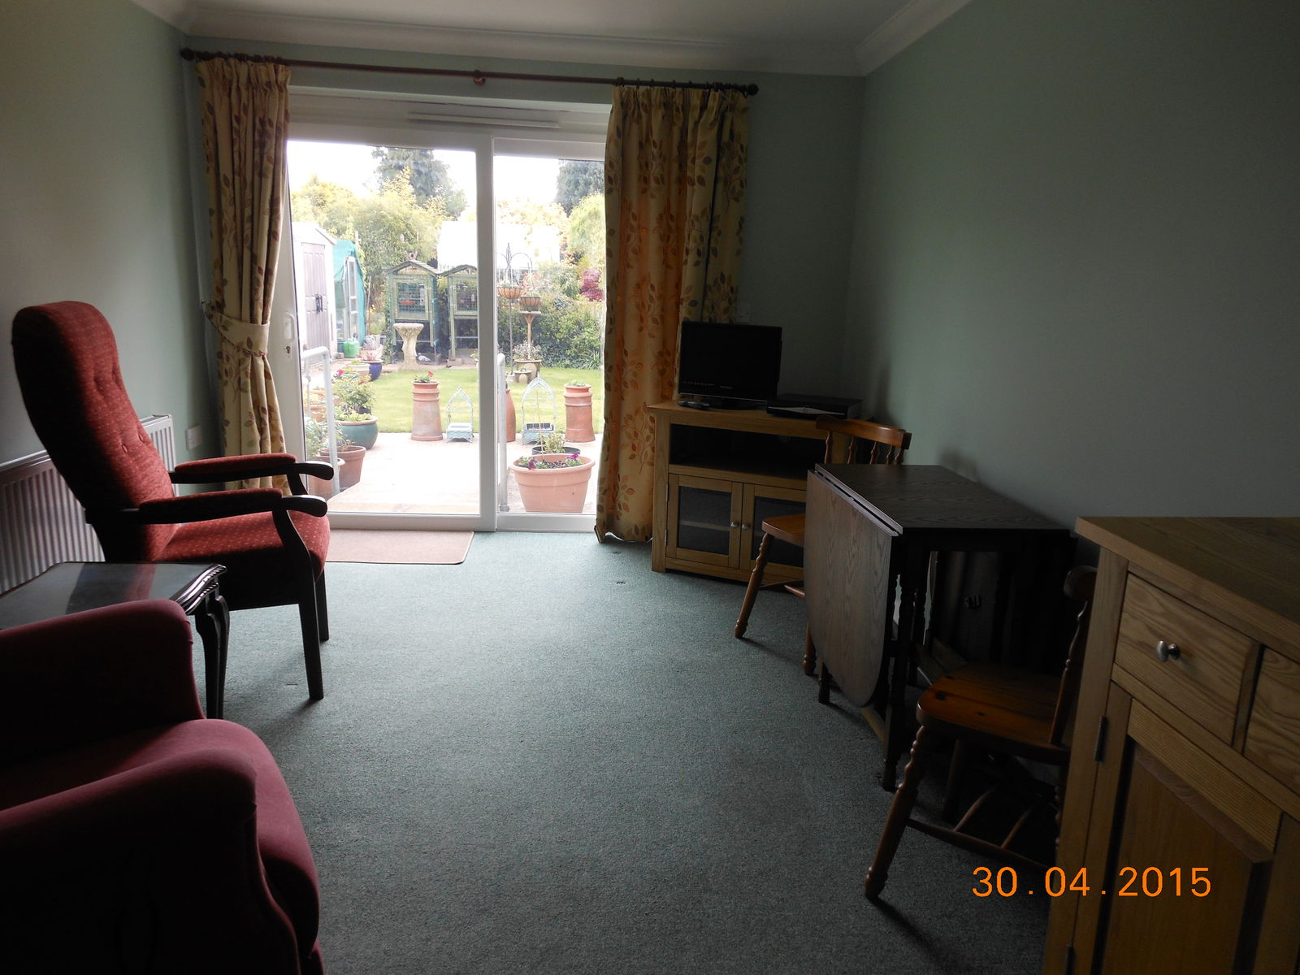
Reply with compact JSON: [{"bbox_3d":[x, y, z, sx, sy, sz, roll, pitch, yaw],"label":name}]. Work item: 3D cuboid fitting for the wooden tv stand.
[{"bbox_3d":[0.496,0.022,4.212,0.915,0.746,0.460,7,13,23],"label":"wooden tv stand"}]

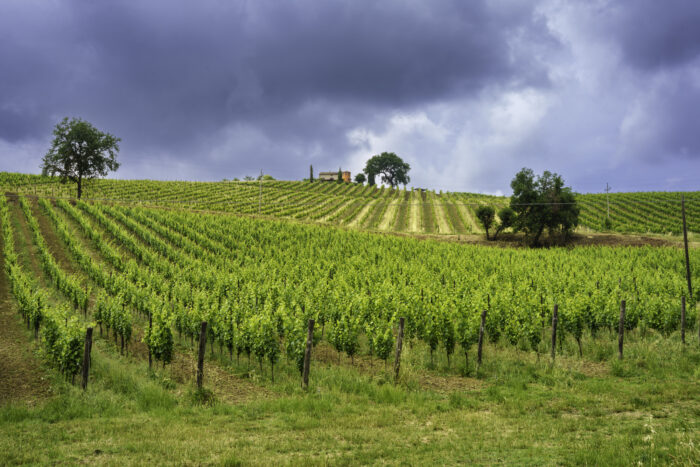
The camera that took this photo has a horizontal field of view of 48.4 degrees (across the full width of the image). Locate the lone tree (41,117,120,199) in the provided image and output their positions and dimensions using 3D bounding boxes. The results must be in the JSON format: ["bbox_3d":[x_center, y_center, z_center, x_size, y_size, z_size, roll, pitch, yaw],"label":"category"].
[{"bbox_3d":[-43.310,-12.130,125.000,12.800,13.300,12.200,0,-2,0],"label":"lone tree"}]

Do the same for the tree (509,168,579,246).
[{"bbox_3d":[28.610,-3.770,115.000,10.300,11.700,9.600,0,-2,0],"label":"tree"}]

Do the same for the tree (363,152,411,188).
[{"bbox_3d":[14.170,-24.340,302.000,18.400,14.200,17.000,0,-2,0],"label":"tree"}]

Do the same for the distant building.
[{"bbox_3d":[-6.020,-22.380,312.000,11.000,5.000,7.000,-1,-2,22],"label":"distant building"}]

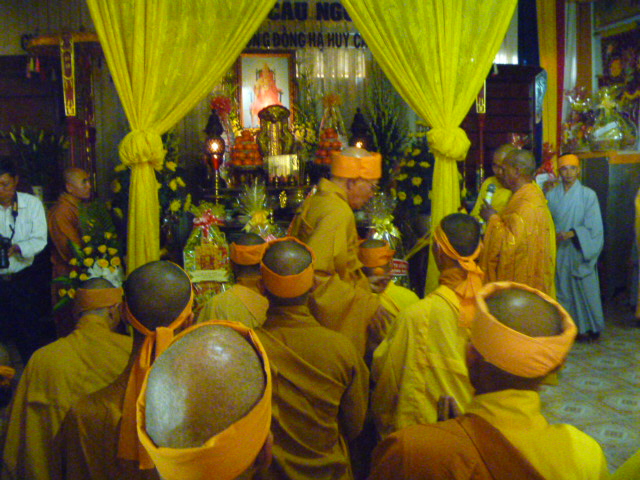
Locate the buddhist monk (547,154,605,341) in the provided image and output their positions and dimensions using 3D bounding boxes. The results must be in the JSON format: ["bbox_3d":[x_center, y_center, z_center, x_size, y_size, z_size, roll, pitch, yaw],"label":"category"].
[{"bbox_3d":[2.319,0.060,5.771,0.490,1.640,0.370,3,8,35],"label":"buddhist monk"}]

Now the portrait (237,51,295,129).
[{"bbox_3d":[-0.528,-1.451,6.300,0.568,0.755,0.040,-3,7,-11],"label":"portrait"}]

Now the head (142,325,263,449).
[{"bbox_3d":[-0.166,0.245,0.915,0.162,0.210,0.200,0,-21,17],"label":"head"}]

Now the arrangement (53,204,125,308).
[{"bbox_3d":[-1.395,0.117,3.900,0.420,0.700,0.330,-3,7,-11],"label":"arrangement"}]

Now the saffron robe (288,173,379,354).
[{"bbox_3d":[0.074,0.415,2.872,0.420,1.370,0.500,-2,6,-9],"label":"saffron robe"}]

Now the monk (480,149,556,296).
[{"bbox_3d":[1.308,0.216,4.285,0.430,1.630,0.500,0,6,12],"label":"monk"}]

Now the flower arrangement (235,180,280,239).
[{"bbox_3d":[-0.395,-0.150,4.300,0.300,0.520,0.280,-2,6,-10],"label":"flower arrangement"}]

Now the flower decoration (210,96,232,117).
[{"bbox_3d":[-0.746,-1.011,4.900,0.170,0.160,0.150,-2,6,-10],"label":"flower decoration"}]

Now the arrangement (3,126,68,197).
[{"bbox_3d":[-2.206,-0.591,5.000,0.500,0.560,0.460,-2,6,-10],"label":"arrangement"}]

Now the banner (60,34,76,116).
[{"bbox_3d":[-1.866,-1.220,4.800,0.100,0.600,0.040,-2,6,-10],"label":"banner"}]

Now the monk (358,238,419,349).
[{"bbox_3d":[0.353,0.587,3.728,0.500,1.169,0.580,-3,7,-11],"label":"monk"}]

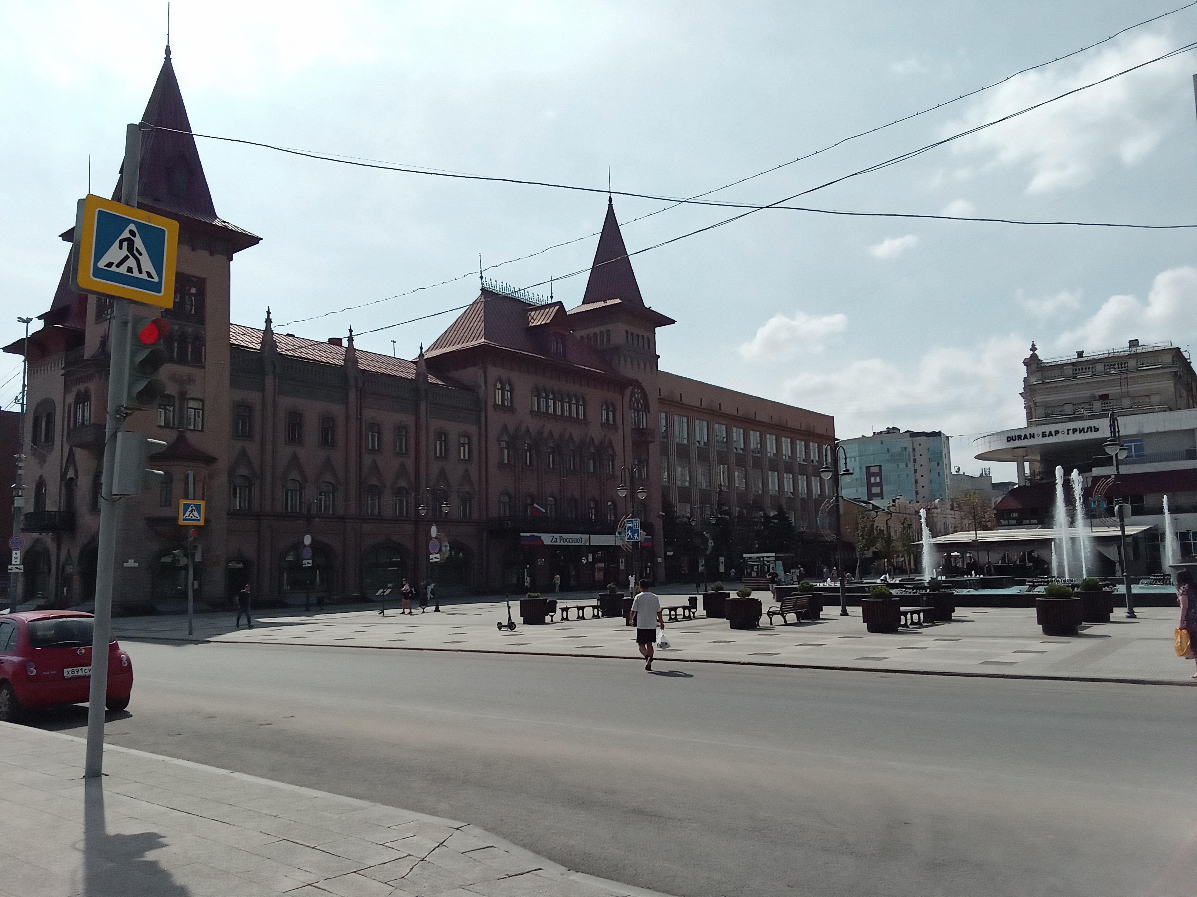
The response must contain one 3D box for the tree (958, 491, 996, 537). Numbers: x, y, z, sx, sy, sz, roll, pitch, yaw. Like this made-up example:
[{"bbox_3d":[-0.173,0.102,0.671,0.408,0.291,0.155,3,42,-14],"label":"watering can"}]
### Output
[{"bbox_3d":[37.217,8.362,84.501,3.800,8.600,3.800,-4,-7,24],"label":"tree"}]

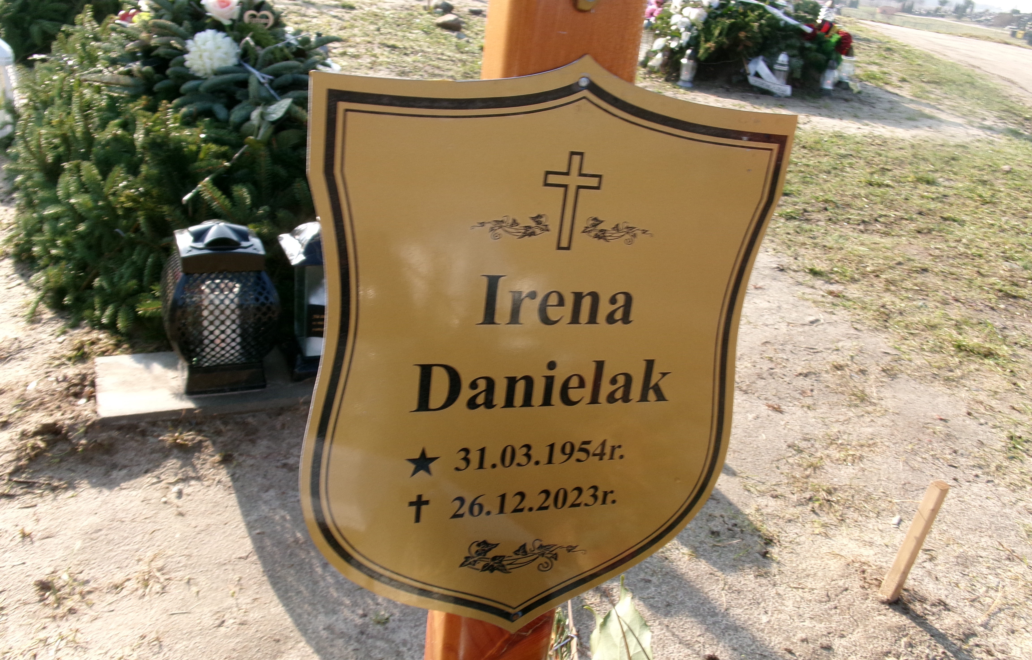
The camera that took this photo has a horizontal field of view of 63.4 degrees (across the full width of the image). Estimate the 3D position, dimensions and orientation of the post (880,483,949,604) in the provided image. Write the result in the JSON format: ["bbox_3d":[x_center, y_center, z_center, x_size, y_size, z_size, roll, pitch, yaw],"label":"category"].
[{"bbox_3d":[0.623,0.333,1.306,0.025,0.222,0.019,-5,28,-33],"label":"post"}]

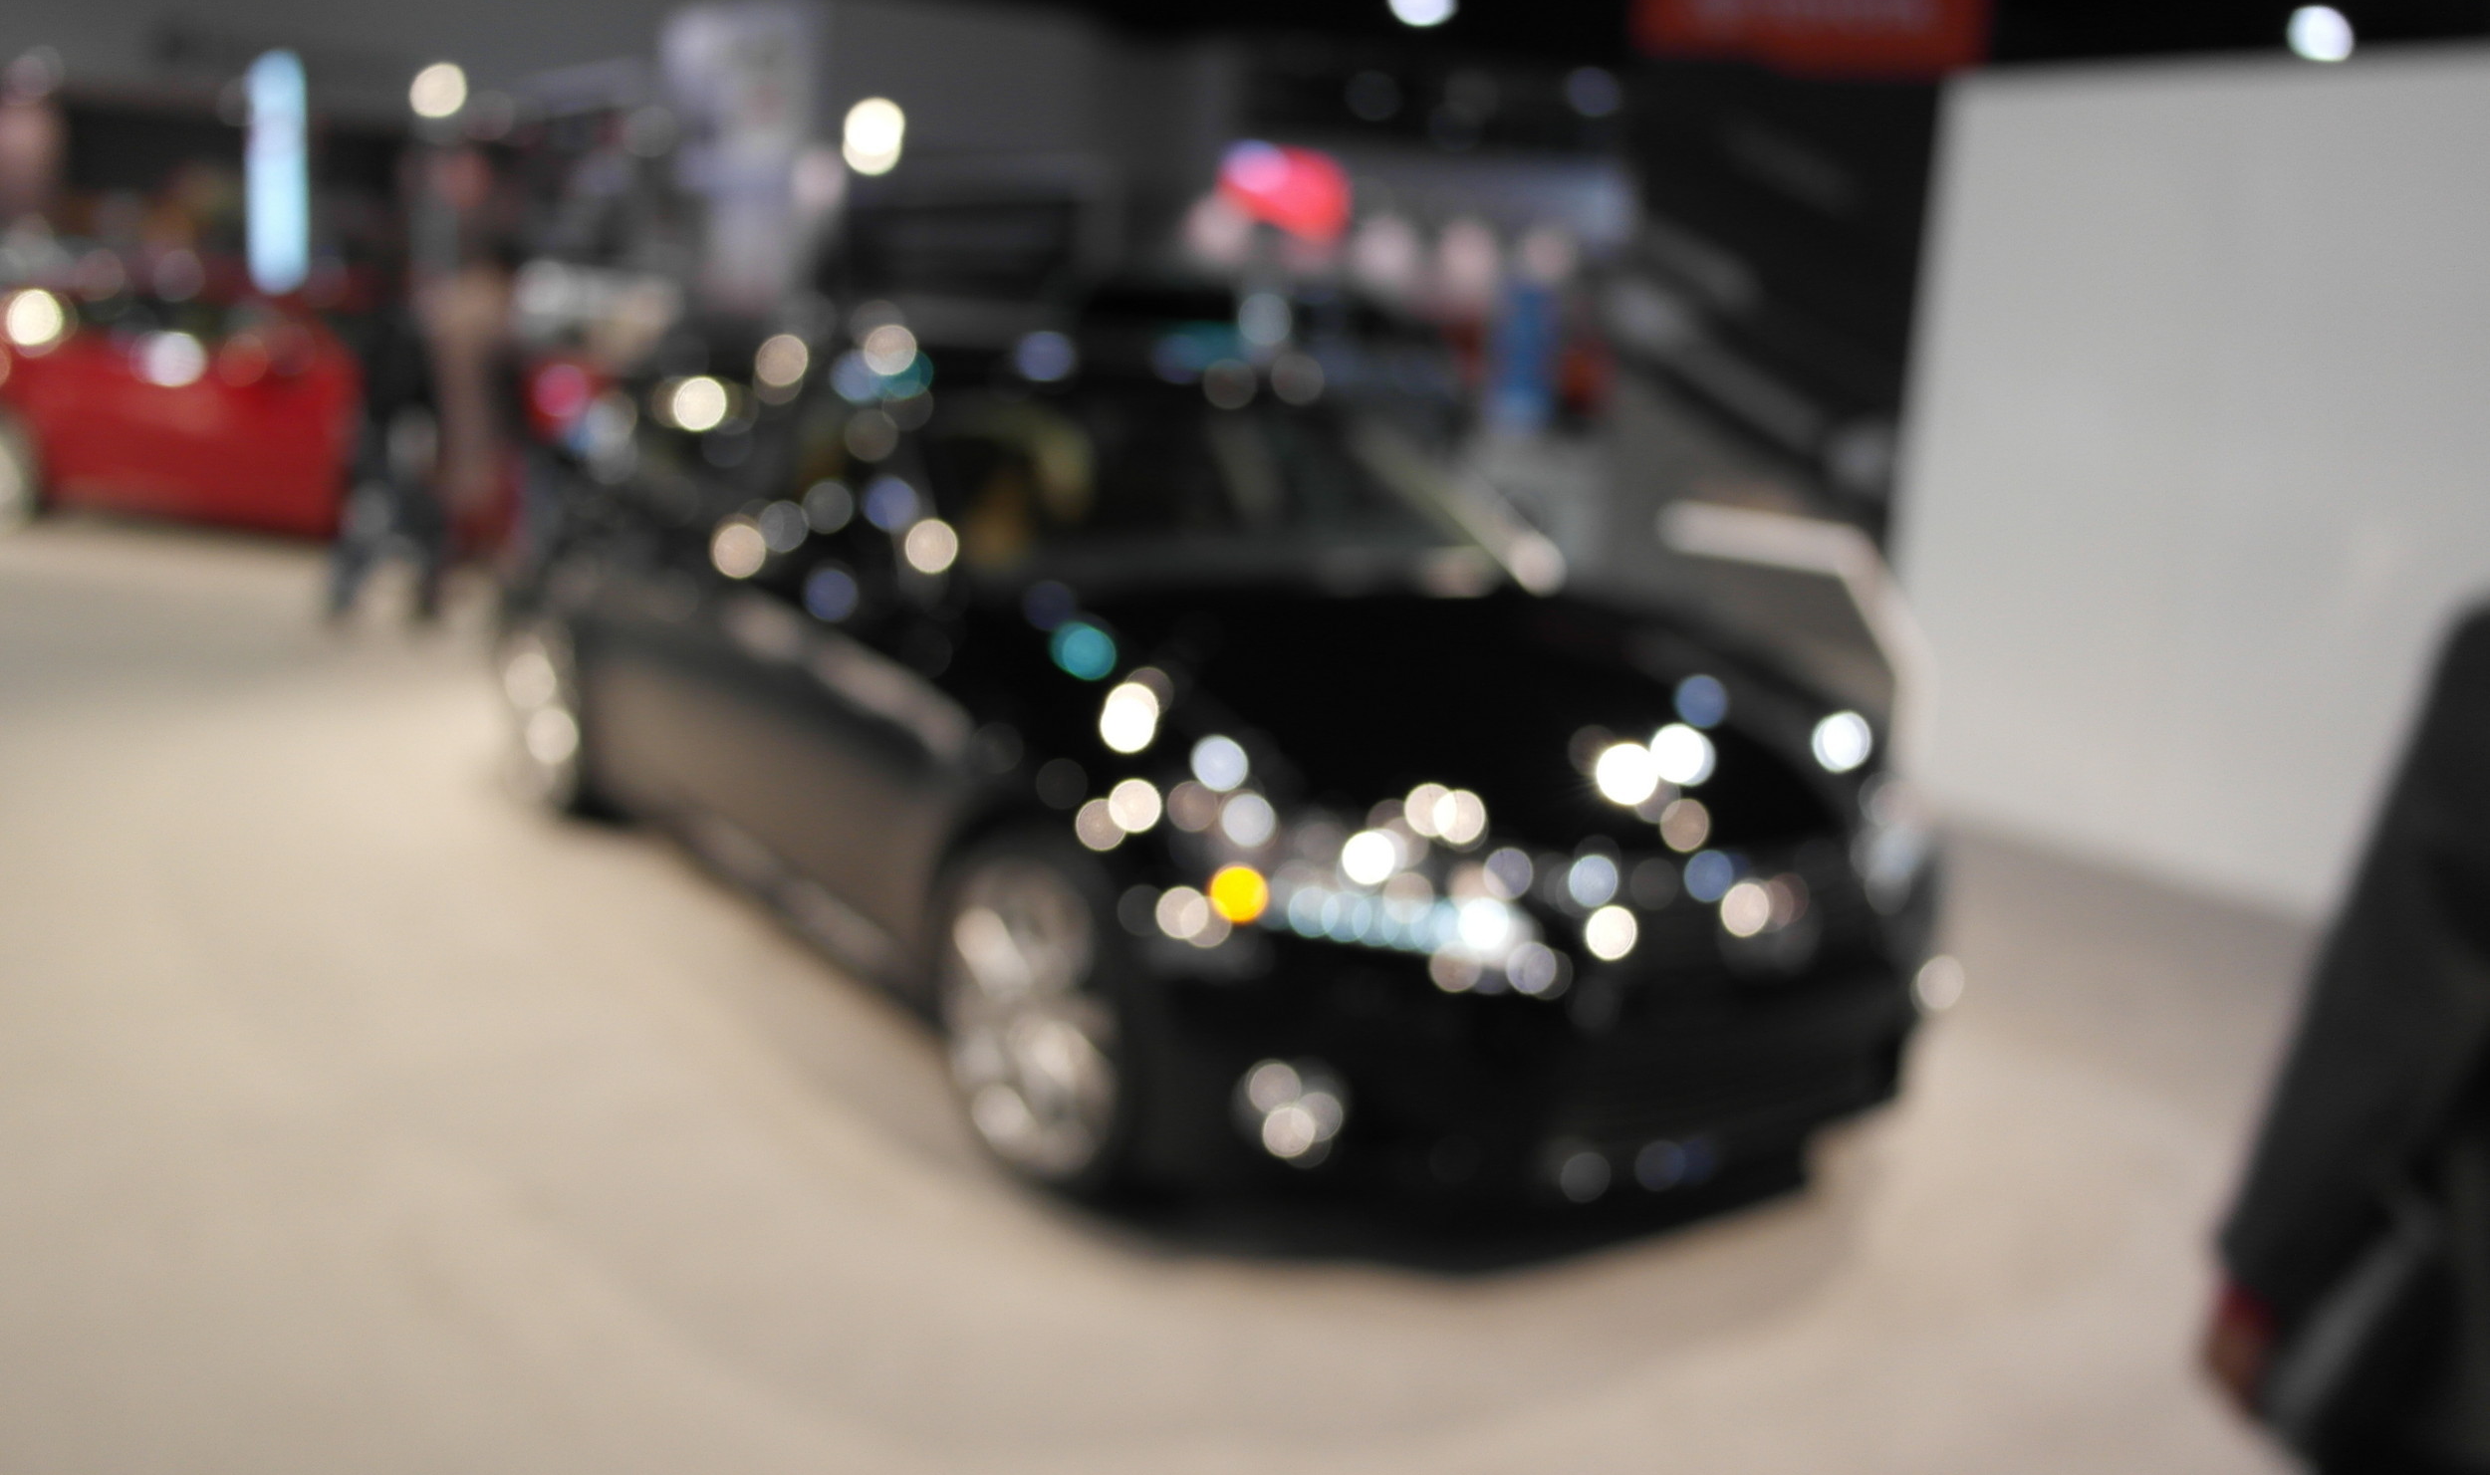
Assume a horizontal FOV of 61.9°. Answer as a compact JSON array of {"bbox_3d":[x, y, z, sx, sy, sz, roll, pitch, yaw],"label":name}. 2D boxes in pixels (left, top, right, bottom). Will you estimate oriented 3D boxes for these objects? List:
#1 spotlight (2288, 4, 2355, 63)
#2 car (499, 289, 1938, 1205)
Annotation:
[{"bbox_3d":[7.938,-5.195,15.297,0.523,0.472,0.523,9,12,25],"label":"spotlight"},{"bbox_3d":[-0.428,-0.247,5.077,1.820,1.430,4.600,-4,13,-34],"label":"car"}]

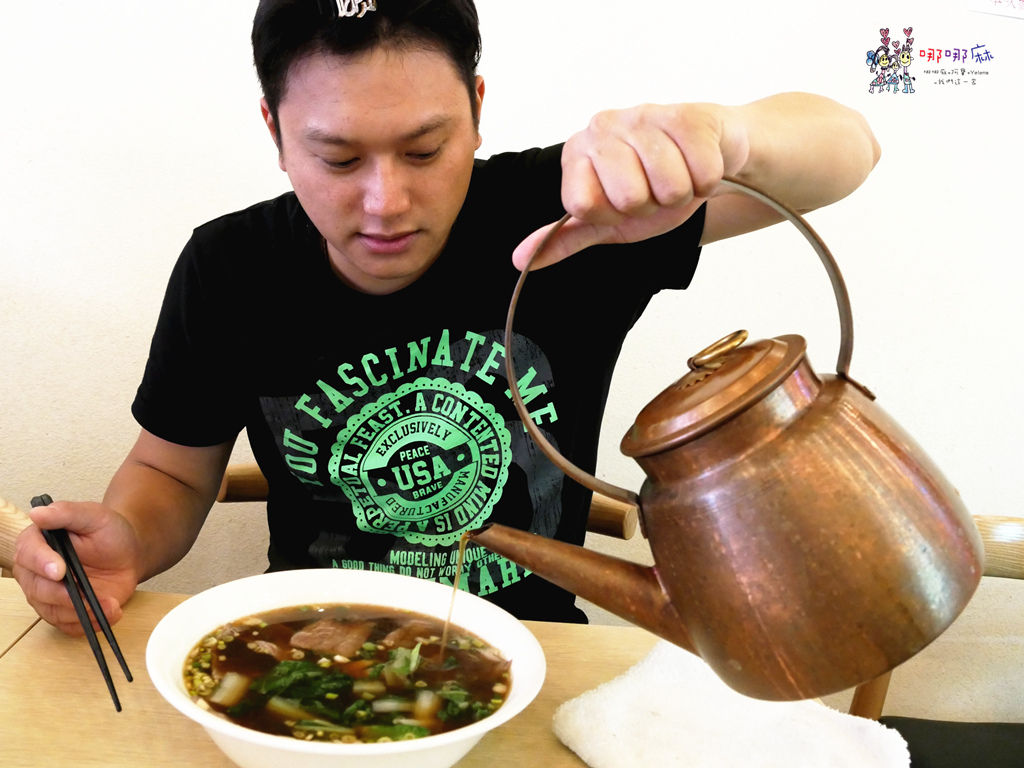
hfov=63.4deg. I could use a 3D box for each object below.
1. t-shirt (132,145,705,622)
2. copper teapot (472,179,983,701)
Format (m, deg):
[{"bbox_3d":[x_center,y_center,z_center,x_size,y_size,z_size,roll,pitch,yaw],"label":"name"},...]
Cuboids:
[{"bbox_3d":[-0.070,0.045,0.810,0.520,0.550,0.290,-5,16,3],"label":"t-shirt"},{"bbox_3d":[0.082,0.027,0.457,0.242,0.272,0.166,-33,7,5],"label":"copper teapot"}]

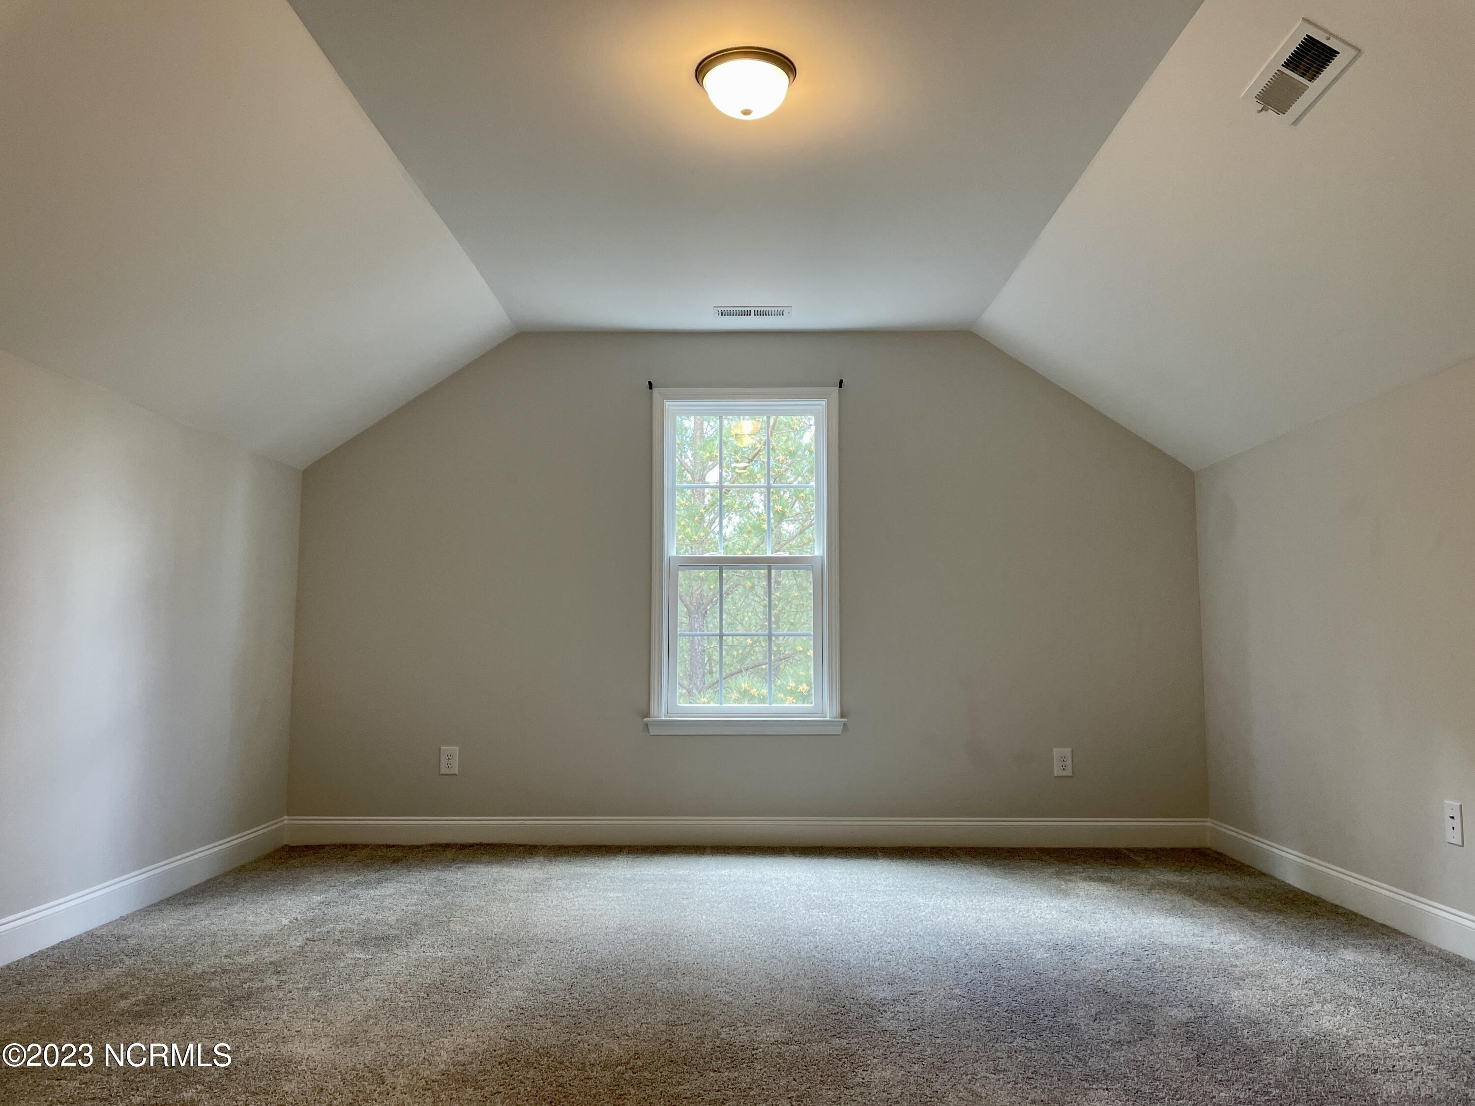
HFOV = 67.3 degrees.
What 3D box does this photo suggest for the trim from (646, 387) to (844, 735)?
[{"bbox_3d":[0.040,0.031,5.208,0.932,1.637,0.090,0,-5,0],"label":"trim"}]

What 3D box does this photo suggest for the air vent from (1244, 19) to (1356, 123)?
[{"bbox_3d":[1.348,-1.150,2.667,0.148,0.018,0.345,33,-4,3],"label":"air vent"}]

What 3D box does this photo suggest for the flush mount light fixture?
[{"bbox_3d":[0.023,-1.222,2.939,0.275,0.125,0.275,0,-5,0],"label":"flush mount light fixture"}]

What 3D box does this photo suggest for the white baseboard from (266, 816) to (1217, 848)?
[{"bbox_3d":[0.040,1.291,5.096,4.247,0.136,0.018,0,-5,0],"label":"white baseboard"}]

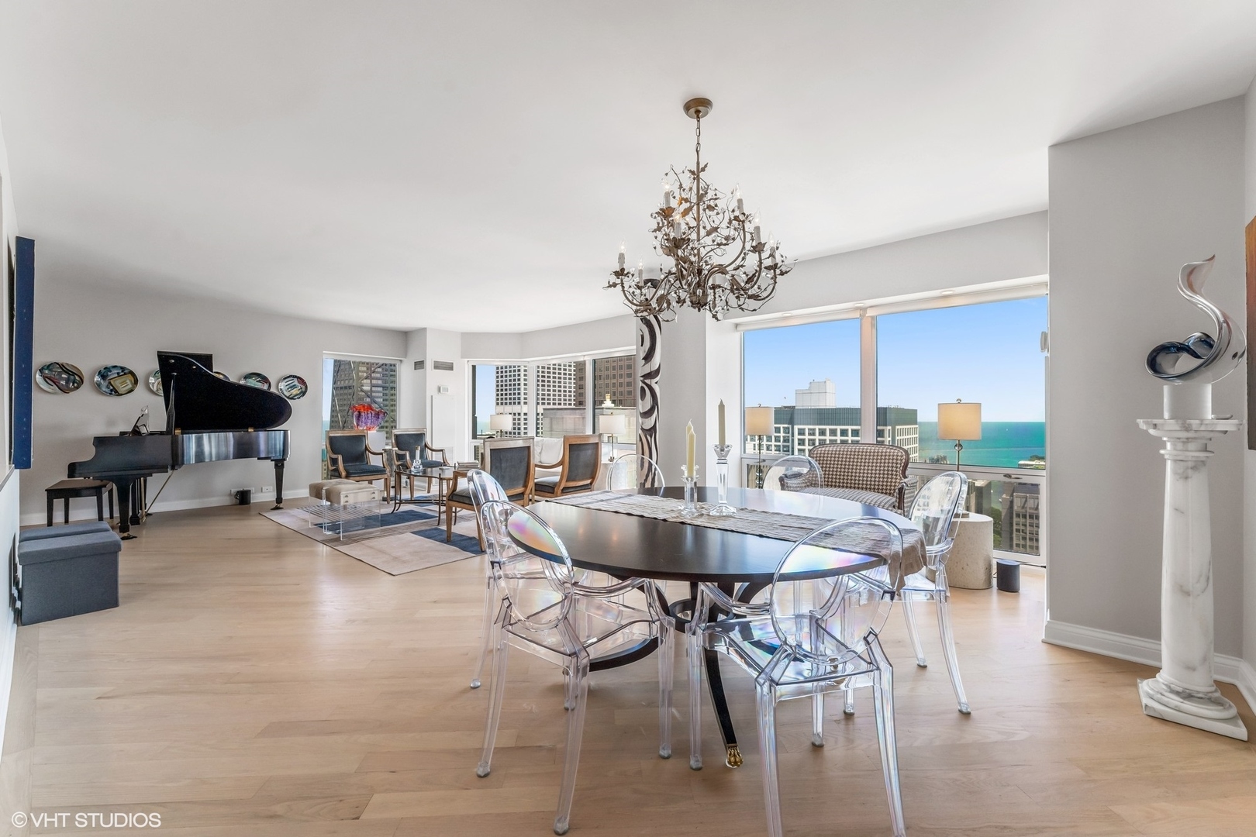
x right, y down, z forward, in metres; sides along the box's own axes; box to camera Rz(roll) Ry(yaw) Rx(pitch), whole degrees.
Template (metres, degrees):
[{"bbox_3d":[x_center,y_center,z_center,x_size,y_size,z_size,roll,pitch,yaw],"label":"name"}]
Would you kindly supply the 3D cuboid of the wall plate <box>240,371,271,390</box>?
[{"bbox_3d":[-5.230,-0.469,6.850,0.045,0.360,0.360,0,0,44],"label":"wall plate"}]

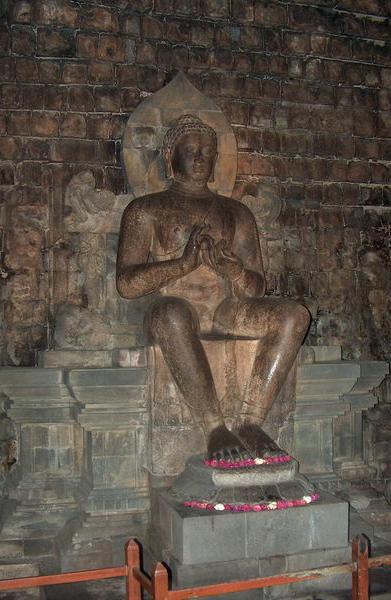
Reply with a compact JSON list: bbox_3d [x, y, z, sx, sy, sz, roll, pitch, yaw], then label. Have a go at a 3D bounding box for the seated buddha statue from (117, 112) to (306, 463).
[{"bbox_3d":[0.120,-0.244,4.950,1.320,2.614,1.420,0,0,-18],"label":"seated buddha statue"}]

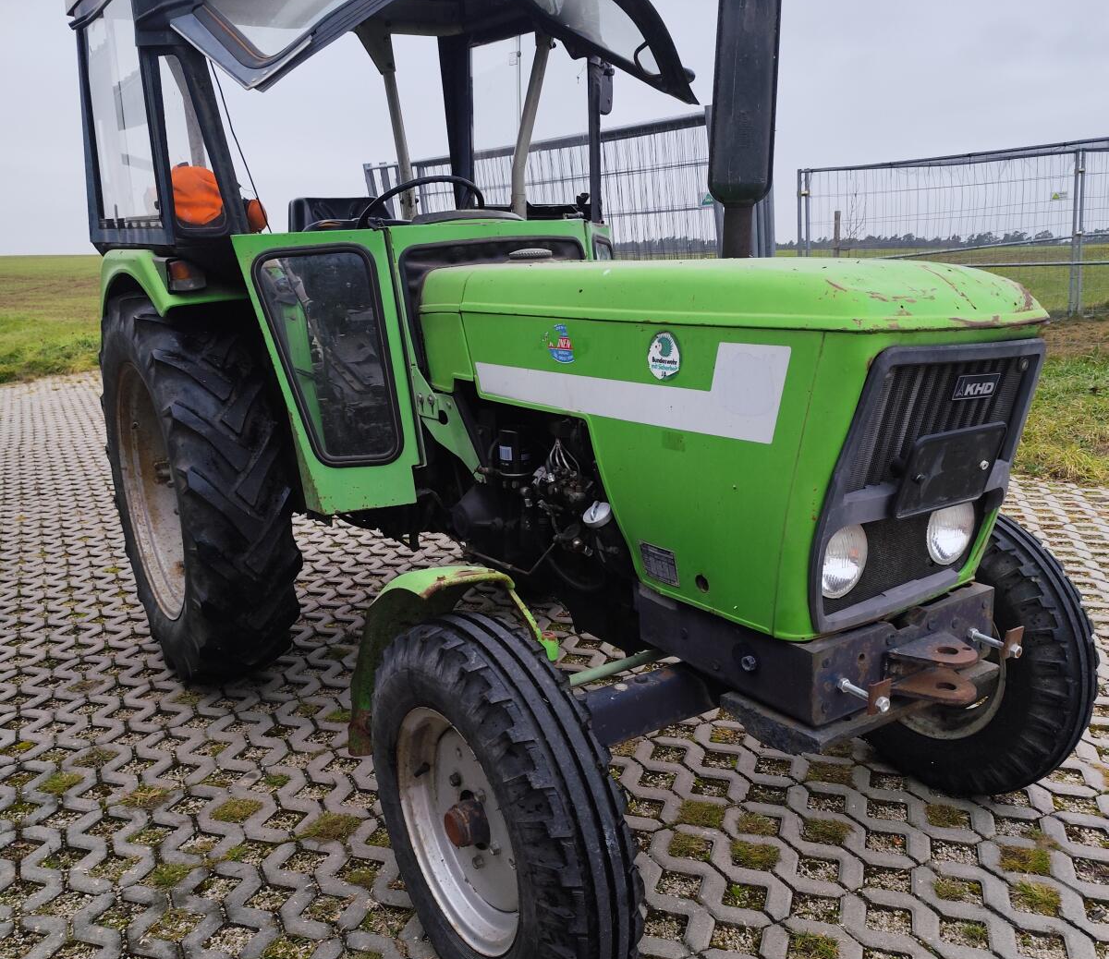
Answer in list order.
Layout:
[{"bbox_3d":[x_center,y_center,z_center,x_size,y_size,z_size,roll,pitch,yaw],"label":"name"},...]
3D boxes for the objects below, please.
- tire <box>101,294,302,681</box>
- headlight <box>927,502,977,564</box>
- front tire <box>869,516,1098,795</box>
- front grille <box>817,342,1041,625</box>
[{"bbox_3d":[-1.230,0.014,3.338,0.345,1.335,1.335,-10,15,-32],"label":"tire"},{"bbox_3d":[0.725,0.092,1.839,0.138,0.138,0.085,-10,15,-32],"label":"headlight"},{"bbox_3d":[0.980,0.420,2.487,0.185,0.745,0.745,-10,15,-31],"label":"front tire"},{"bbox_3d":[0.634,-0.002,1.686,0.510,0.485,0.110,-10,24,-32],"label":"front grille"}]

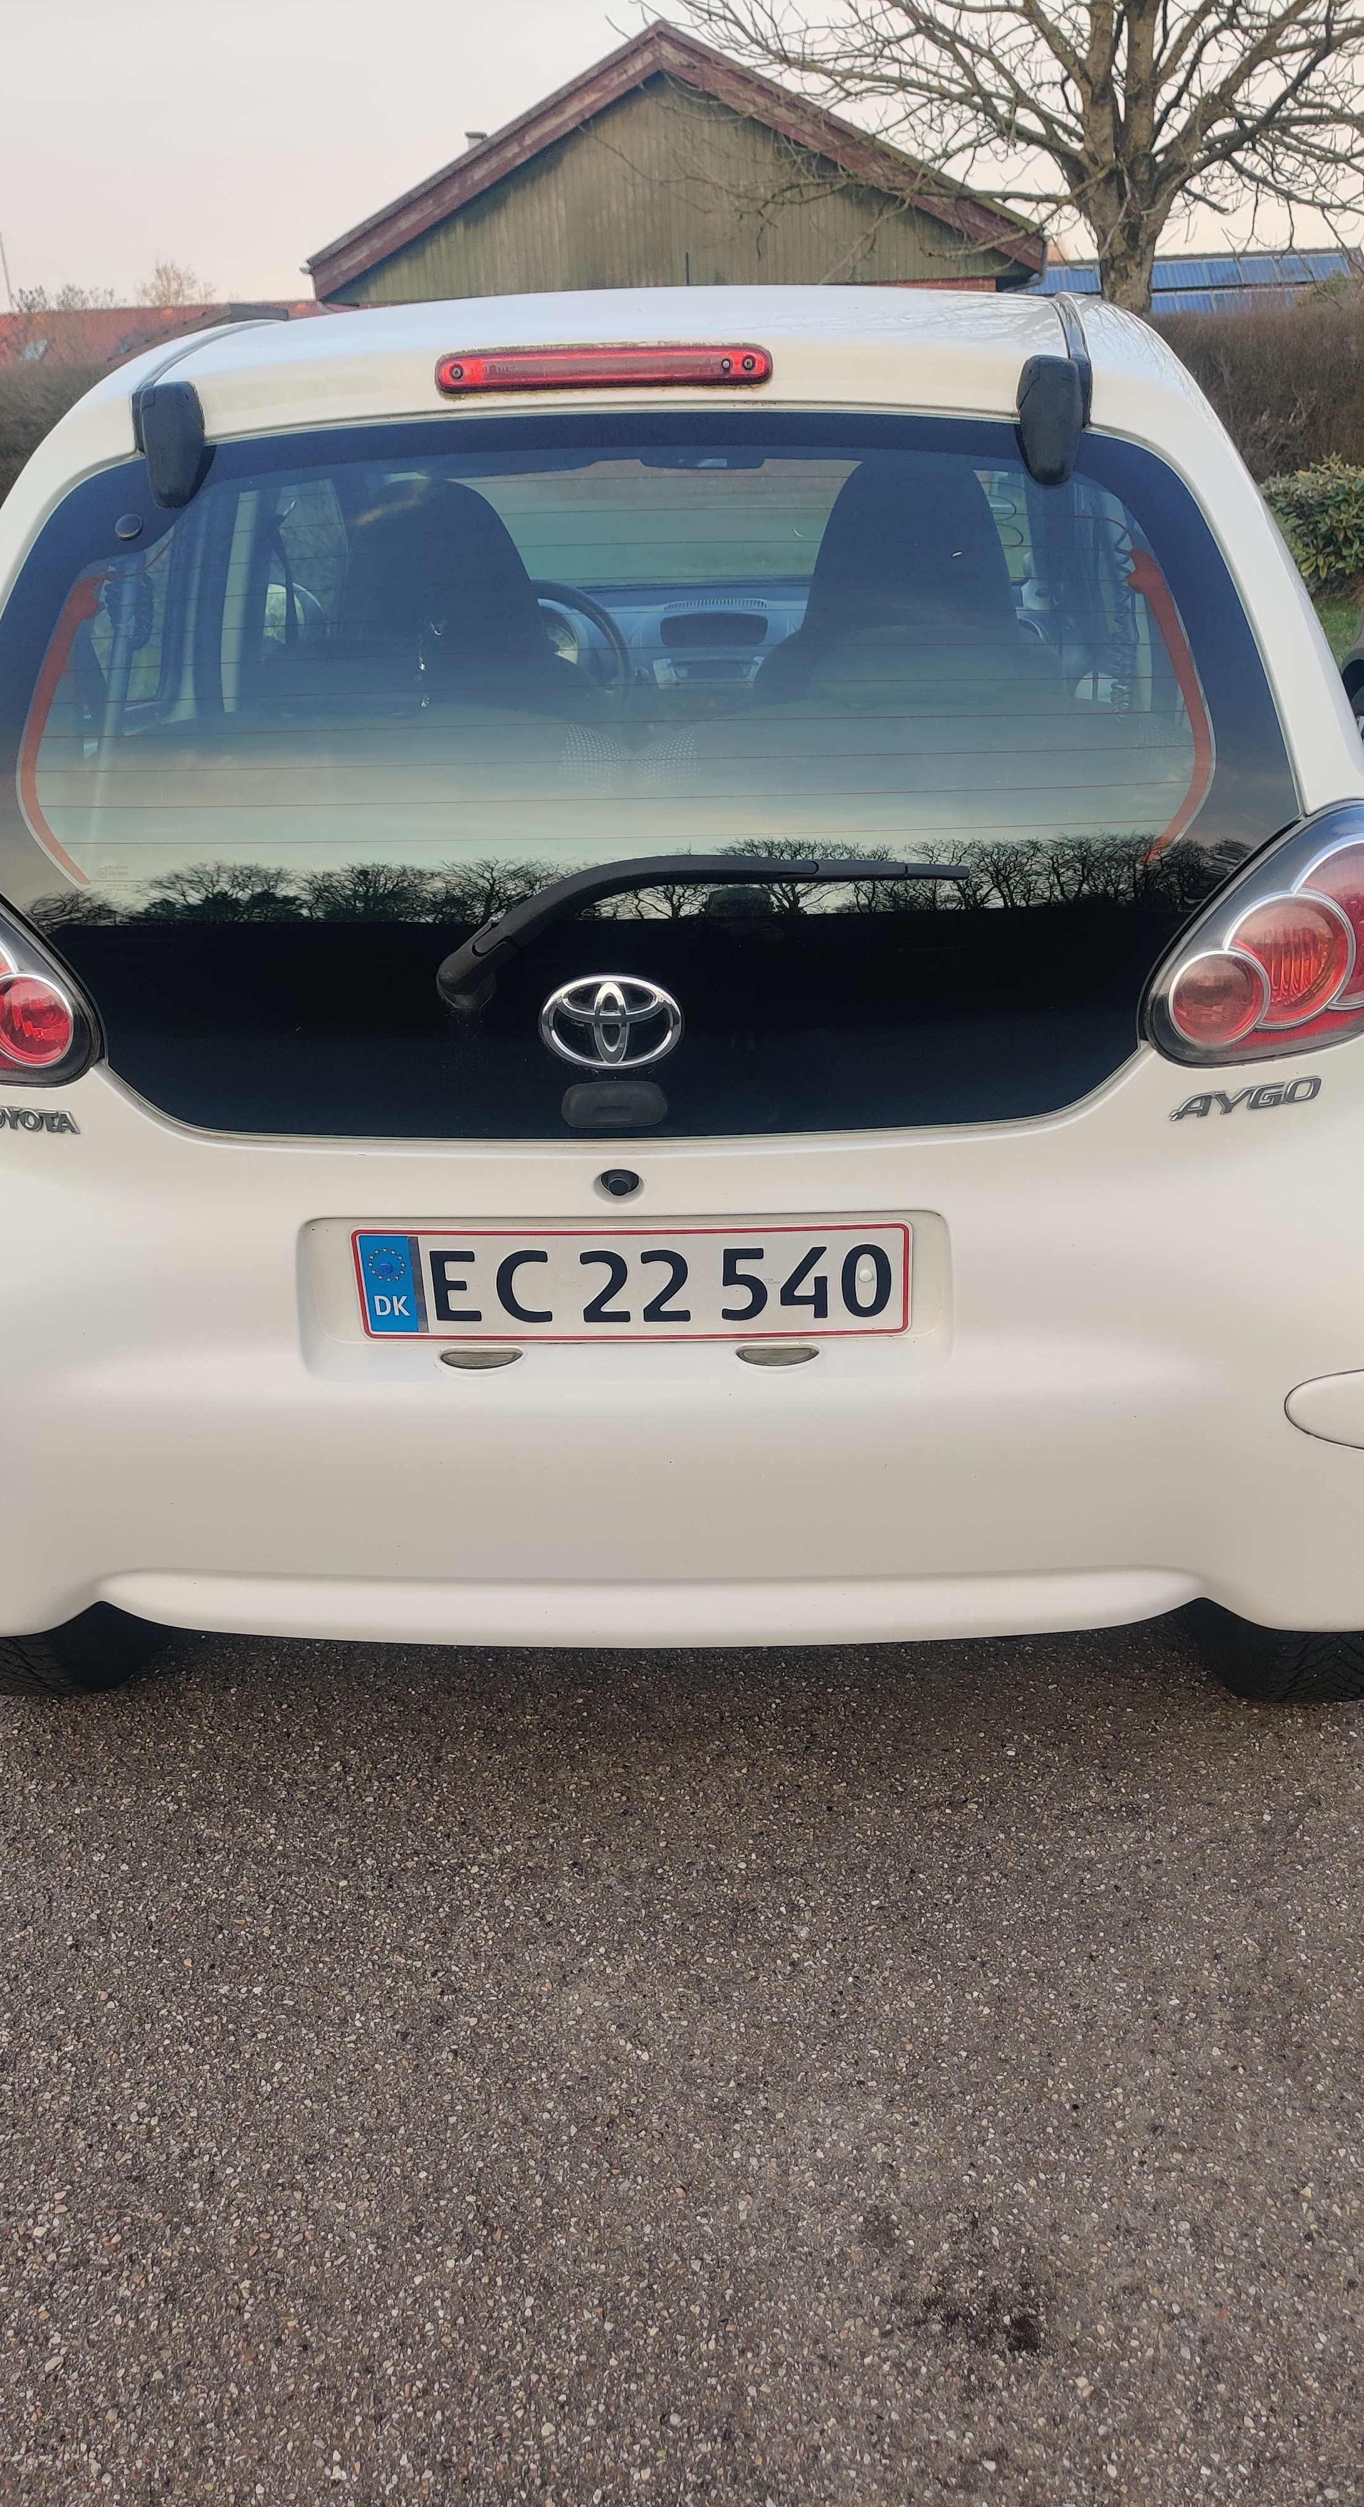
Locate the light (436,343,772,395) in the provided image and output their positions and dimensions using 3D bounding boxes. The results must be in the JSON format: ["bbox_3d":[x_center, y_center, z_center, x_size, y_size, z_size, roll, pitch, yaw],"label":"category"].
[{"bbox_3d":[-0.066,-0.753,1.665,0.287,0.042,0.032,-1,9,2],"label":"light"}]

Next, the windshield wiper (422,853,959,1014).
[{"bbox_3d":[0.014,-0.271,1.655,0.445,0.125,0.060,-1,9,2],"label":"windshield wiper"}]

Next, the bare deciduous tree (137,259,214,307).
[{"bbox_3d":[-18.877,-34.286,72.909,3.600,6.000,3.600,-1,24,2],"label":"bare deciduous tree"}]

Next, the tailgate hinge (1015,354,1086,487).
[{"bbox_3d":[0.318,-0.720,1.690,0.055,0.115,0.045,-1,-1,2],"label":"tailgate hinge"}]

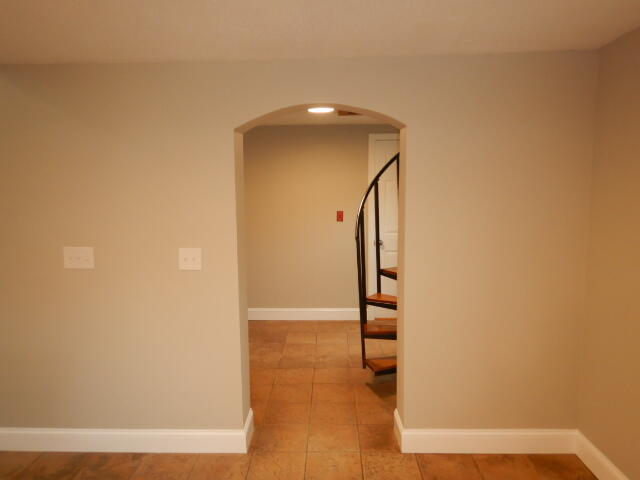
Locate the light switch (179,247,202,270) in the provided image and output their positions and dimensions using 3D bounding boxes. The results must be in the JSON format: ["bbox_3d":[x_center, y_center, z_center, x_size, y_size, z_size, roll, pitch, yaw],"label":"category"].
[{"bbox_3d":[-0.723,0.105,2.473,0.125,0.124,0.018,-1,7,2],"label":"light switch"}]

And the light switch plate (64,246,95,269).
[{"bbox_3d":[-1.351,0.099,2.488,0.171,0.124,0.018,-1,7,2],"label":"light switch plate"}]

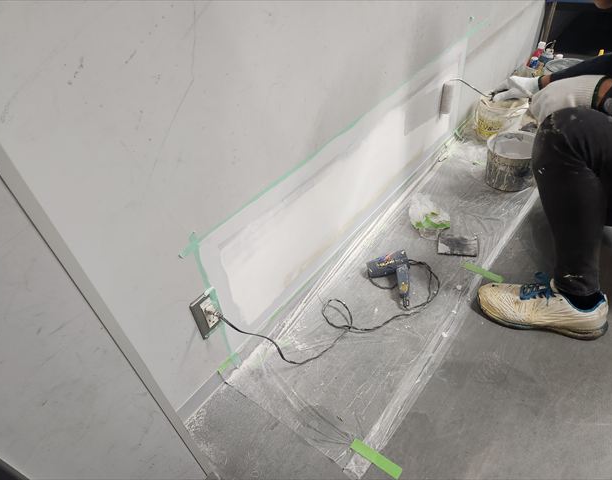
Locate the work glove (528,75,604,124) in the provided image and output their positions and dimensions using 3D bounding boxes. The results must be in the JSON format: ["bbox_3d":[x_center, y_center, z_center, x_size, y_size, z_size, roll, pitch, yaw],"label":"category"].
[{"bbox_3d":[0.658,-0.346,1.070,0.170,0.100,0.095,0,39,33],"label":"work glove"}]

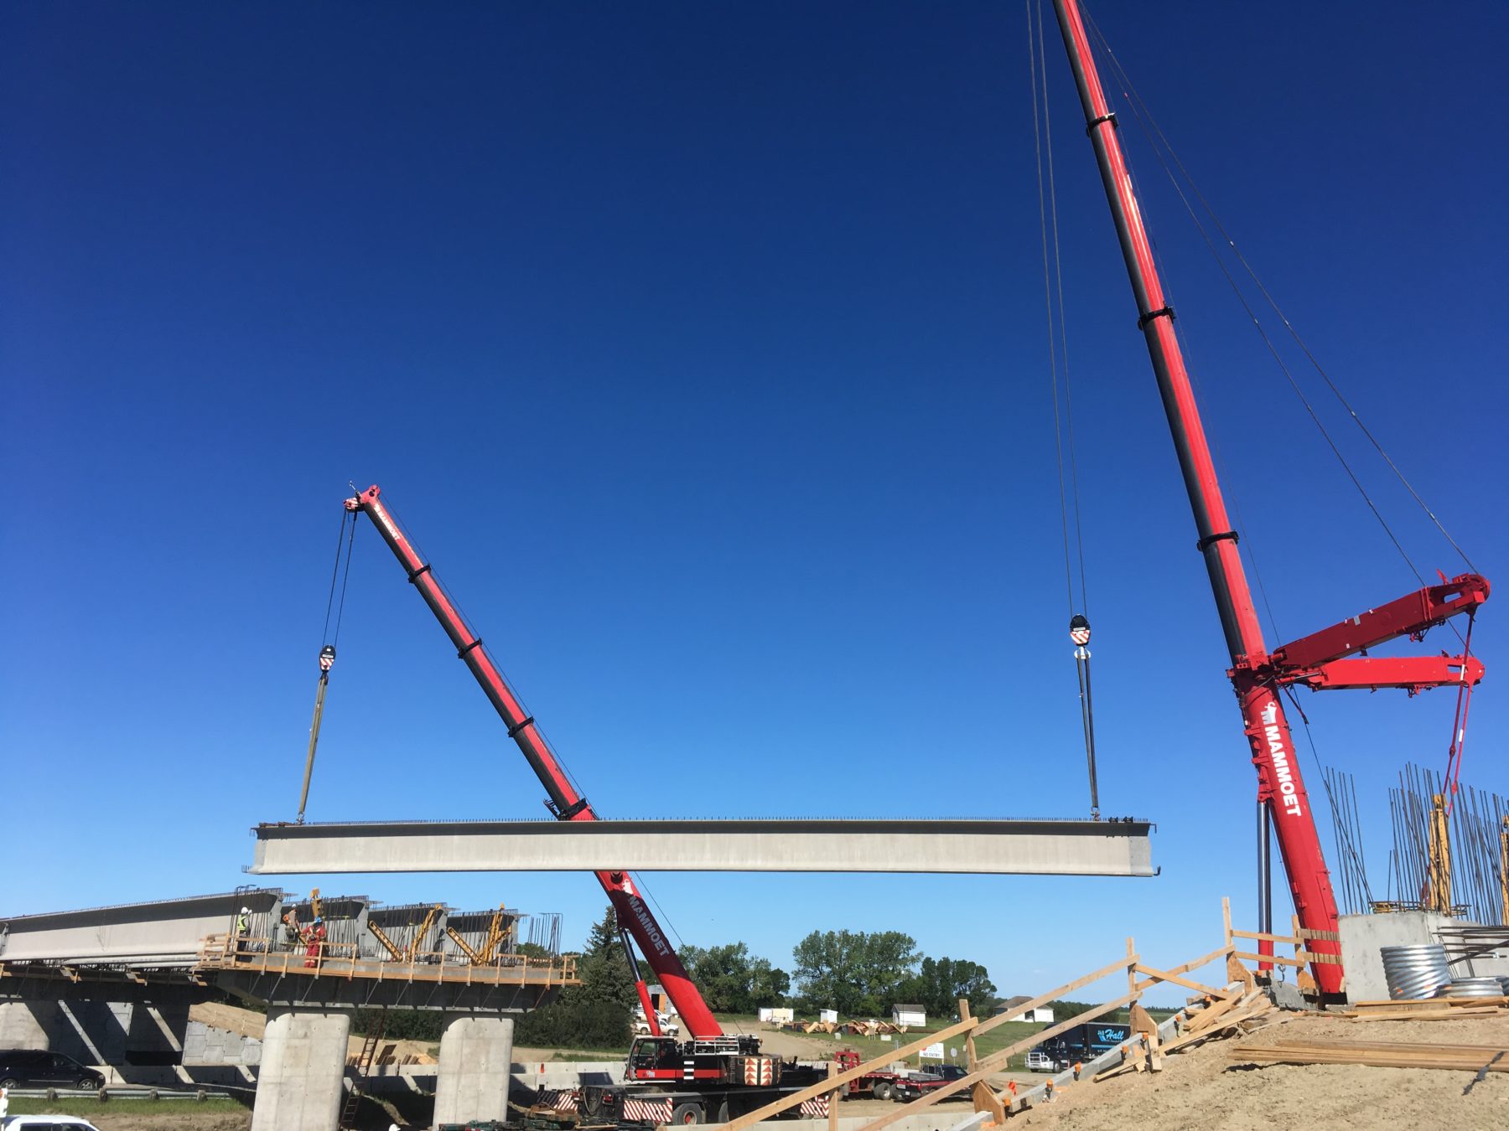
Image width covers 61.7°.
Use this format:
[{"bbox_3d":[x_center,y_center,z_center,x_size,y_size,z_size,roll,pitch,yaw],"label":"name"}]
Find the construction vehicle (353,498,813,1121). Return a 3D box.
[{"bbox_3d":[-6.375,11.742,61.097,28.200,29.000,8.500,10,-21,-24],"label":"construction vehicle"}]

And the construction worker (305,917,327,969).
[{"bbox_3d":[-14.904,12.890,43.071,0.700,1.770,0.480,9,-20,-21],"label":"construction worker"}]

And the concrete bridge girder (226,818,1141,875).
[{"bbox_3d":[-3.432,11.860,52.661,38.500,2.080,1.220,-3,-19,12],"label":"concrete bridge girder"}]

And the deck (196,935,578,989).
[{"bbox_3d":[-12.847,14.413,45.975,13.623,1.300,3.100,18,-25,-40],"label":"deck"}]

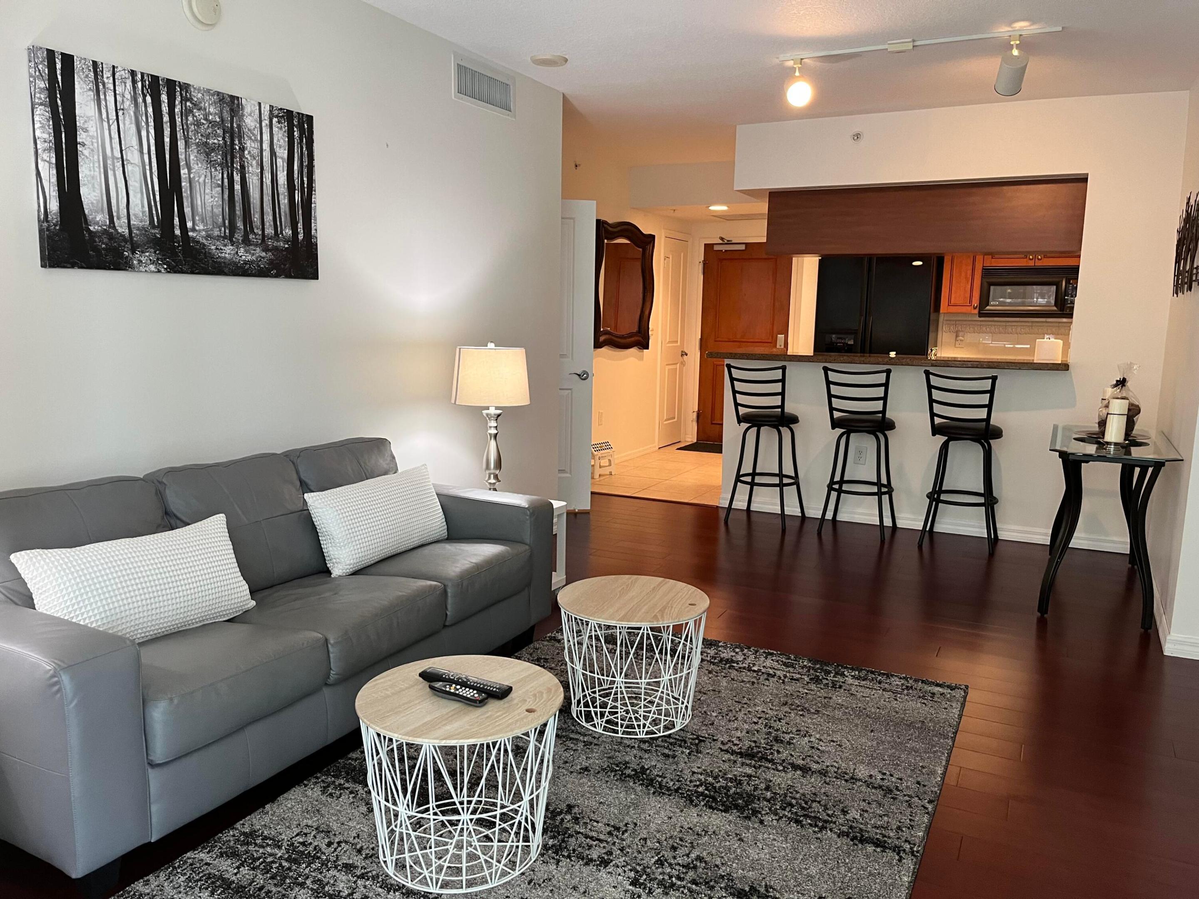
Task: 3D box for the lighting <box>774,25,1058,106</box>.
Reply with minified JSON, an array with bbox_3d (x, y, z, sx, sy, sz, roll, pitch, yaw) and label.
[{"bbox_3d":[1.393,-1.696,4.052,1.216,0.260,0.240,5,10,26],"label":"lighting"}]

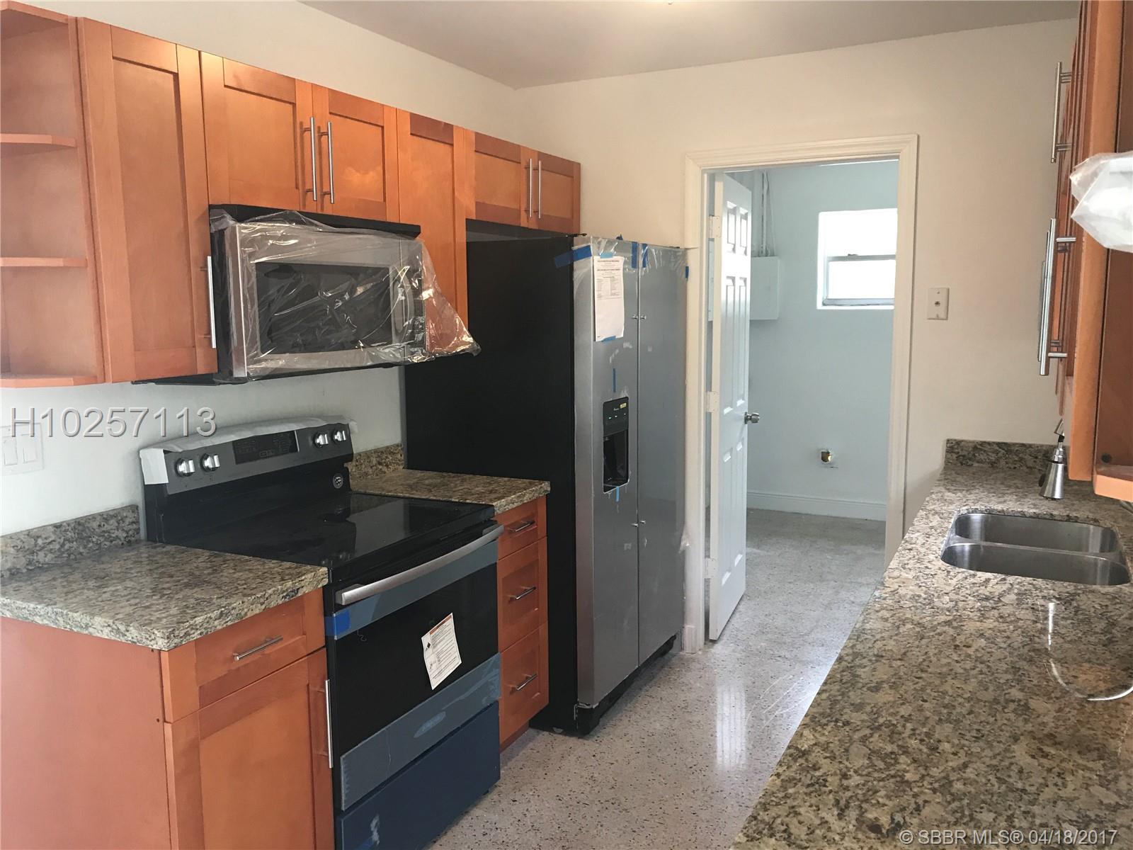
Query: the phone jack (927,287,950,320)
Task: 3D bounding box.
[{"bbox_3d":[1.365,-0.445,3.363,0.070,0.115,0.010,3,8,27],"label":"phone jack"}]

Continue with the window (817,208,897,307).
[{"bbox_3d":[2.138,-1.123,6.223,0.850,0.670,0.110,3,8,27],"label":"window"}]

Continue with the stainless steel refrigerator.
[{"bbox_3d":[-0.046,0.158,3.640,0.775,1.745,0.910,3,8,27],"label":"stainless steel refrigerator"}]

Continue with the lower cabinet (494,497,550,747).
[{"bbox_3d":[-0.424,0.661,3.161,0.640,0.875,0.375,3,8,27],"label":"lower cabinet"}]

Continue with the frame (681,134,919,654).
[{"bbox_3d":[0.916,-0.044,3.717,0.895,2.110,0.140,3,8,27],"label":"frame"}]

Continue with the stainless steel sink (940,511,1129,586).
[{"bbox_3d":[1.177,0.397,2.324,0.430,0.200,0.740,3,8,27],"label":"stainless steel sink"}]

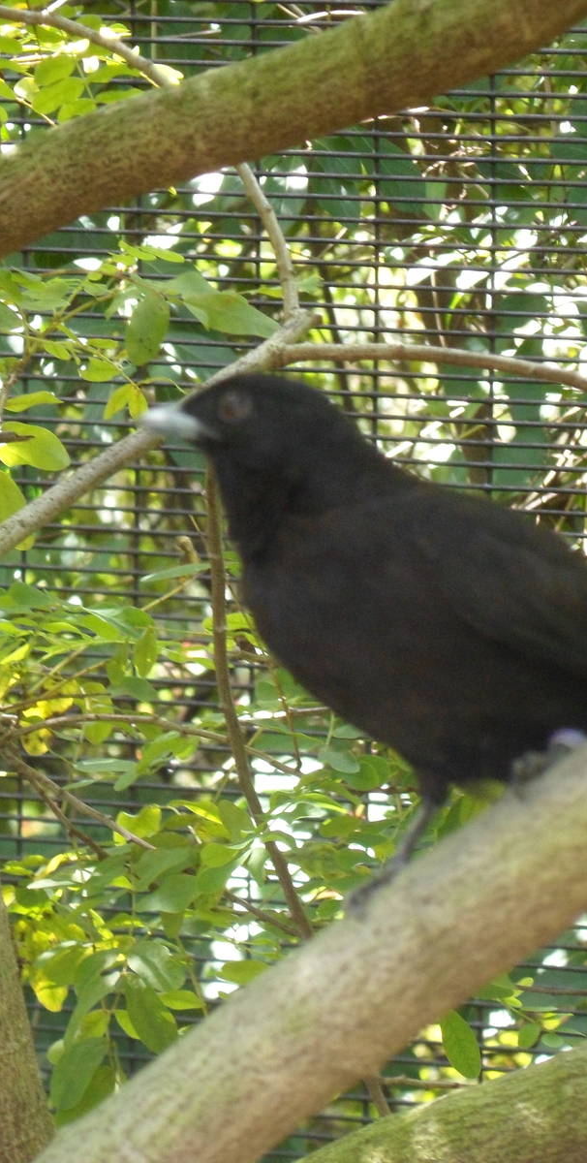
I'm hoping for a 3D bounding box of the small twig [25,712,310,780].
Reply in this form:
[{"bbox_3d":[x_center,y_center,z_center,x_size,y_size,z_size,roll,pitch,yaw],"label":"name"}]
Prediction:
[{"bbox_3d":[-0.068,0.087,4.920,0.154,0.022,0.020,10,0,0],"label":"small twig"}]

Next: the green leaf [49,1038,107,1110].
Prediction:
[{"bbox_3d":[-0.115,0.264,4.820,0.023,0.045,0.012,33,0,0],"label":"green leaf"}]

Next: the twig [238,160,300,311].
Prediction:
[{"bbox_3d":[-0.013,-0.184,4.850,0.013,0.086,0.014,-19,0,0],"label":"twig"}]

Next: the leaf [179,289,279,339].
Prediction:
[{"bbox_3d":[-0.034,-0.145,4.900,0.058,0.022,0.013,21,0,0],"label":"leaf"}]

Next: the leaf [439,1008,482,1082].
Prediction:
[{"bbox_3d":[0.089,0.249,4.830,0.019,0.041,0.011,-24,0,0],"label":"leaf"}]

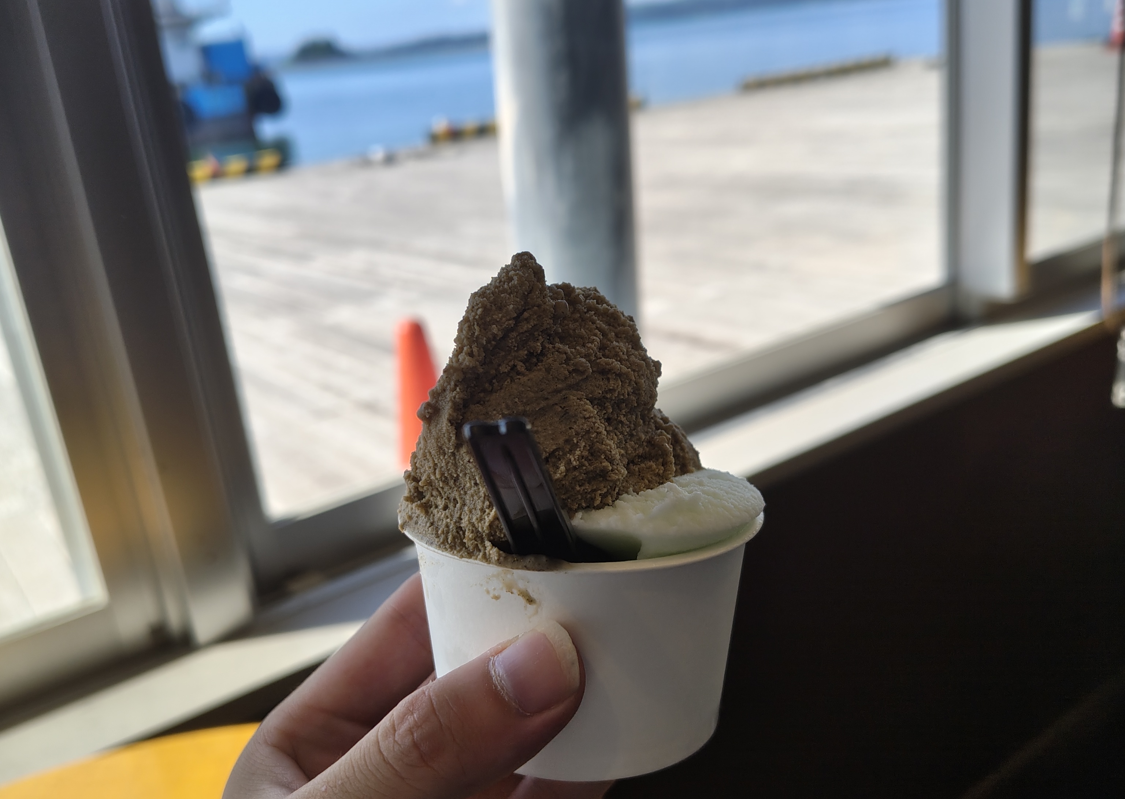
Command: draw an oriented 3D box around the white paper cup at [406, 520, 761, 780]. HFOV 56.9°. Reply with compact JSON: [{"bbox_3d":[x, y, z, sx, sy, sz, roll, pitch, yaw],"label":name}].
[{"bbox_3d":[0.005,0.050,0.247,0.084,0.051,0.084,-1,11,0],"label":"white paper cup"}]

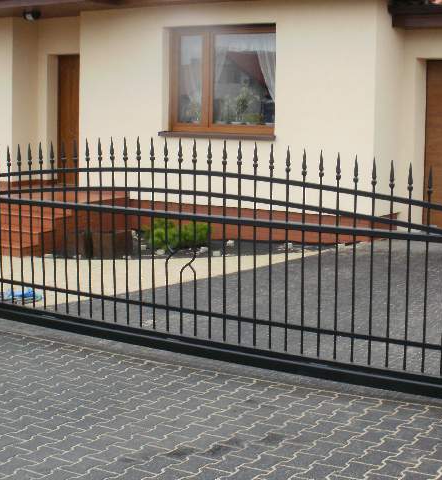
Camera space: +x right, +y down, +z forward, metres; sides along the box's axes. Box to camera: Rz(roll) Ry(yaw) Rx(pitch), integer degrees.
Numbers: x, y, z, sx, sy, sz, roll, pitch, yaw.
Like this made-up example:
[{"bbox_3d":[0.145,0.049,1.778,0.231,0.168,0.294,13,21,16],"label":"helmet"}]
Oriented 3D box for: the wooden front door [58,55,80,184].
[{"bbox_3d":[-2.150,-1.855,14.850,0.970,2.060,0.090,6,9,33],"label":"wooden front door"}]

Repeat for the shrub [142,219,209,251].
[{"bbox_3d":[-0.573,-0.085,12.150,0.860,0.440,0.780,6,9,33],"label":"shrub"}]

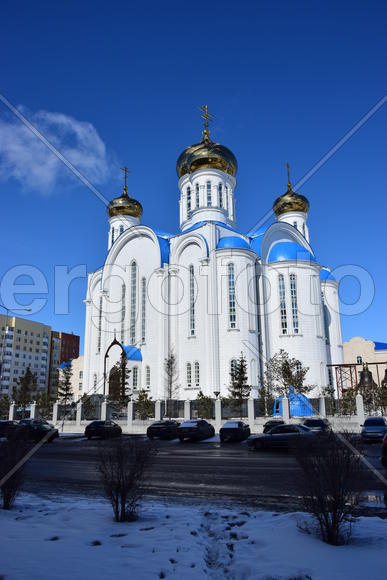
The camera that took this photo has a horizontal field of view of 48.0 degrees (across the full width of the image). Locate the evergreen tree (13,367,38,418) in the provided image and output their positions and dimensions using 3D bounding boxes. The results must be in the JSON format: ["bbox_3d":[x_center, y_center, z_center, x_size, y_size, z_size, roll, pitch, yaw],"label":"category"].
[{"bbox_3d":[-19.707,12.220,51.351,2.715,6.318,2.715,-1,-16,0],"label":"evergreen tree"}]

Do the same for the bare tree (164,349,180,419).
[{"bbox_3d":[-2.227,10.002,46.317,1.703,7.554,1.703,-1,-16,0],"label":"bare tree"}]

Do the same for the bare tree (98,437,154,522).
[{"bbox_3d":[-1.210,3.438,7.999,1.030,1.414,1.030,-1,-16,0],"label":"bare tree"}]

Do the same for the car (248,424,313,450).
[{"bbox_3d":[5.696,8.990,26.610,4.498,1.425,1.760,-6,-17,20],"label":"car"}]

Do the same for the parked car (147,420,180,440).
[{"bbox_3d":[-2.356,12.107,37.644,1.726,1.479,4.434,-6,-16,17],"label":"parked car"}]

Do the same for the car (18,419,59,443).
[{"bbox_3d":[-12.068,11.090,34.115,1.780,1.520,4.400,-2,-16,6],"label":"car"}]

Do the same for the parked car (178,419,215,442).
[{"bbox_3d":[0.321,11.184,34.515,1.748,1.514,4.466,-6,-17,19],"label":"parked car"}]

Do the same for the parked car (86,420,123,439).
[{"bbox_3d":[-7.859,12.481,38.729,1.739,1.462,4.400,-4,-16,12],"label":"parked car"}]

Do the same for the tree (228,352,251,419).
[{"bbox_3d":[4.630,9.712,44.108,2.230,6.740,2.230,-1,-16,0],"label":"tree"}]

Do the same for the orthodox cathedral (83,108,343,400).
[{"bbox_3d":[2.829,-5.316,88.183,32.800,62.000,36.730,13,-21,-41],"label":"orthodox cathedral"}]

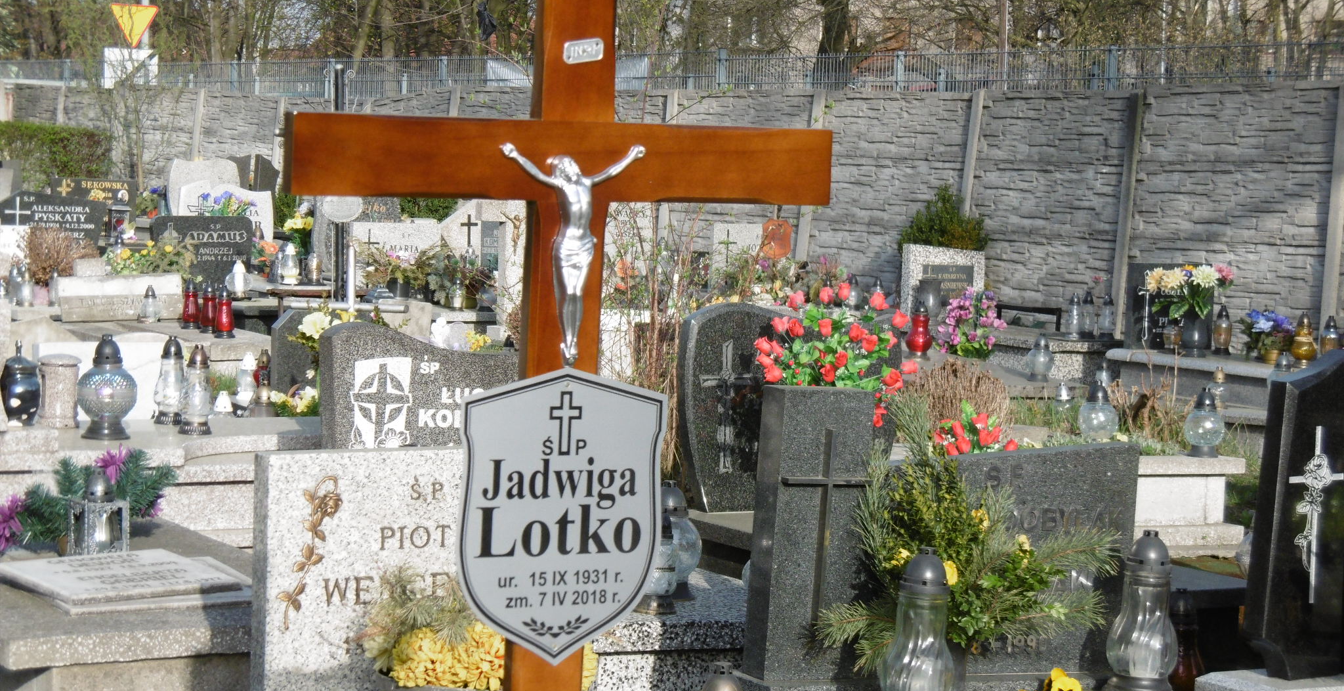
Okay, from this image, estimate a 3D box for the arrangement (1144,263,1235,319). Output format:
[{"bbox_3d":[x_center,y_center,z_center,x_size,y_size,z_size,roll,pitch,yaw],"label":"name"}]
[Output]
[{"bbox_3d":[2.963,-0.303,20.000,0.440,0.330,0.330,1,5,-25],"label":"arrangement"}]

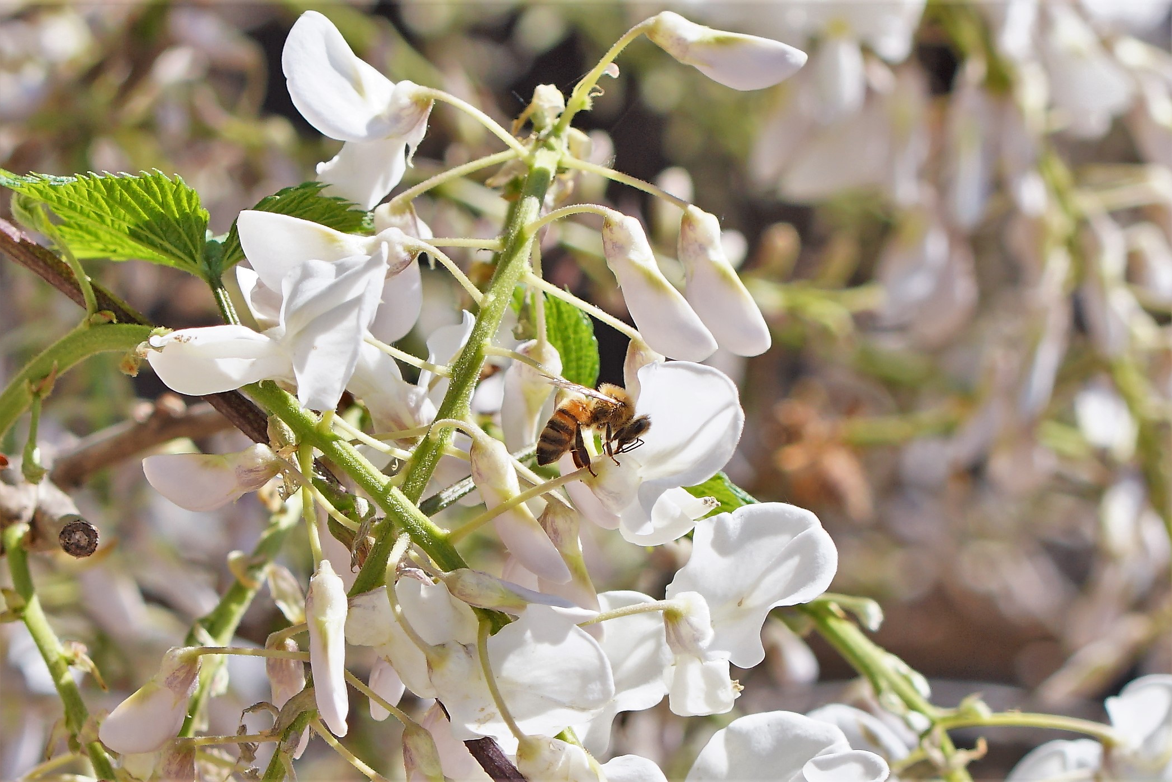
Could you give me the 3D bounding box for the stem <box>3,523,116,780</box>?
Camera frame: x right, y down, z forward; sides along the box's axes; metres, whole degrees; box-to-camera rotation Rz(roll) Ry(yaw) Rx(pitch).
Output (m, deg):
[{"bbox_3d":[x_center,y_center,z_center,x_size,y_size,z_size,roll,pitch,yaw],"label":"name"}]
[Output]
[{"bbox_3d":[-0.065,0.033,0.365,0.004,0.033,0.004,-21,0,-6],"label":"stem"}]

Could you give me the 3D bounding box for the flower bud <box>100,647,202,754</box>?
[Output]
[{"bbox_3d":[-0.048,0.034,0.322,0.014,0.007,0.006,-37,0,-6],"label":"flower bud"}]

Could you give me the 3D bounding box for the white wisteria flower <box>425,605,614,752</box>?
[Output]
[{"bbox_3d":[-0.008,0.033,0.340,0.018,0.017,0.017,10,-7,-38],"label":"white wisteria flower"}]

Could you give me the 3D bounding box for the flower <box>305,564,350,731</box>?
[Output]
[{"bbox_3d":[-0.027,0.027,0.306,0.004,0.018,0.006,-5,0,0],"label":"flower"}]

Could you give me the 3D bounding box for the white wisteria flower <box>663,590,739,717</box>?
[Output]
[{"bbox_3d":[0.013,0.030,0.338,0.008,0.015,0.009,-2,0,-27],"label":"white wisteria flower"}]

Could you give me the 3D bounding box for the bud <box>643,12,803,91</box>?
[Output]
[{"bbox_3d":[0.016,-0.040,0.340,0.019,0.006,0.005,13,0,0],"label":"bud"}]

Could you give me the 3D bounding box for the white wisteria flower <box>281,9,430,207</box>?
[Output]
[{"bbox_3d":[-0.027,-0.033,0.345,0.016,0.021,0.015,-9,0,-15],"label":"white wisteria flower"}]

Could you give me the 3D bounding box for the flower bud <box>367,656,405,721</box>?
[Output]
[{"bbox_3d":[-0.022,0.032,0.322,0.004,0.011,0.005,7,0,0],"label":"flower bud"}]

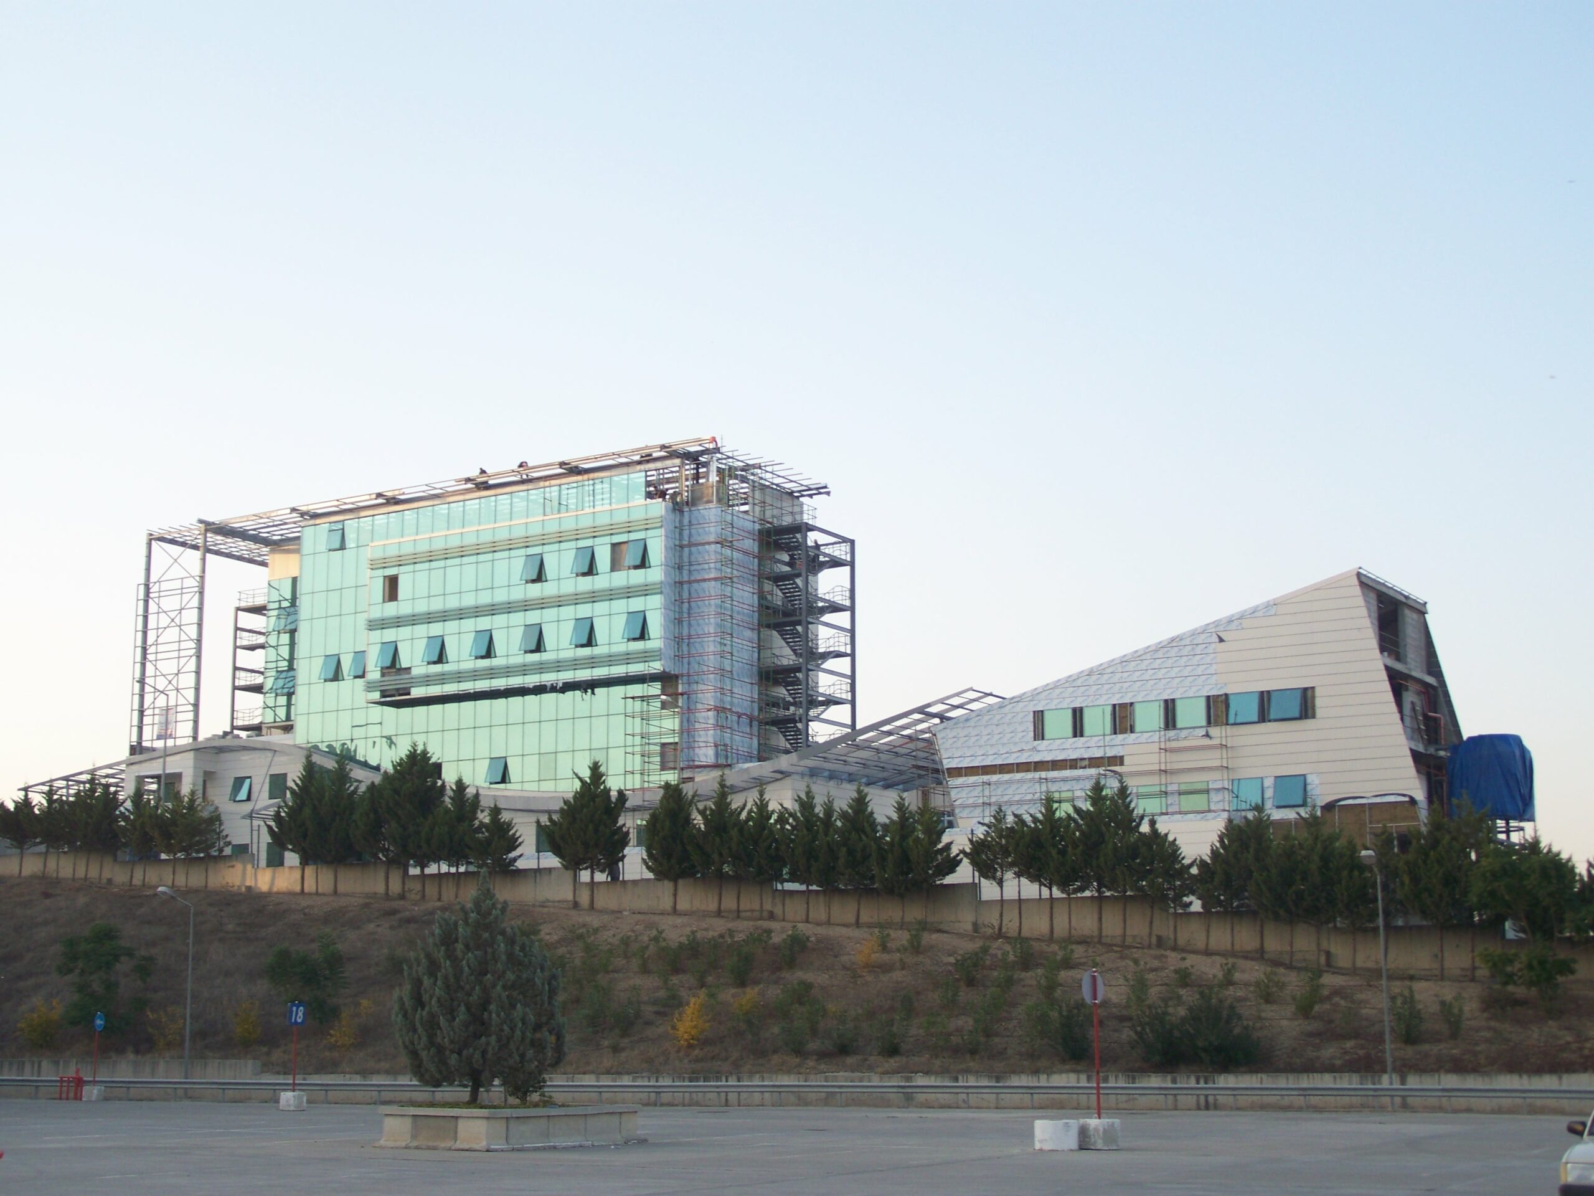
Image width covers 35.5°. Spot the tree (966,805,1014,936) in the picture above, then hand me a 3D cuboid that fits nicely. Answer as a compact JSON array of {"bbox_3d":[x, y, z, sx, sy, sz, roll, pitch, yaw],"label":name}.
[{"bbox_3d":[6.901,9.739,88.899,1.731,4.659,1.731,-1,-10,4],"label":"tree"}]

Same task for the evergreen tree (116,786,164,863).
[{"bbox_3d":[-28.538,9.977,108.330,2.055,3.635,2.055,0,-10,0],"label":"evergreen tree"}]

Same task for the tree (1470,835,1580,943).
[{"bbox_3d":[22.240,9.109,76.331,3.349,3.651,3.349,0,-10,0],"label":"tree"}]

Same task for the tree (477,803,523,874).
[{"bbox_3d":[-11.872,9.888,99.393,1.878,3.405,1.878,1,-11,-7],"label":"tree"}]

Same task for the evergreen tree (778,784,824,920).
[{"bbox_3d":[0.162,9.407,92.207,1.755,5.115,1.755,0,-10,0],"label":"evergreen tree"}]

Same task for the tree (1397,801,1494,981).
[{"bbox_3d":[20.498,9.275,78.793,3.078,5.576,3.078,0,-10,0],"label":"tree"}]

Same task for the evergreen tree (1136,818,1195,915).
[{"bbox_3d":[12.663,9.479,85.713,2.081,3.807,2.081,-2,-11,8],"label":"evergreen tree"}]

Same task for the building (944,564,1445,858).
[{"bbox_3d":[18.699,7.470,112.899,22.890,14.442,9.328,-6,-12,30],"label":"building"}]

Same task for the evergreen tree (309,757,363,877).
[{"bbox_3d":[-19.488,9.493,105.175,2.265,5.689,2.265,0,-10,0],"label":"evergreen tree"}]

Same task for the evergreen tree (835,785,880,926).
[{"bbox_3d":[2.207,9.383,90.860,1.729,5.176,1.729,0,-10,0],"label":"evergreen tree"}]

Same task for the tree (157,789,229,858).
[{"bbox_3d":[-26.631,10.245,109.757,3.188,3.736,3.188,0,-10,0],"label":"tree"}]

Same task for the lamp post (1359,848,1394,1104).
[{"bbox_3d":[16.638,10.852,70.671,0.400,7.242,2.100,-4,-11,21],"label":"lamp post"}]

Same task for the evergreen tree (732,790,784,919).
[{"bbox_3d":[-1.501,9.591,93.640,1.922,4.797,1.922,0,-10,-1],"label":"evergreen tree"}]

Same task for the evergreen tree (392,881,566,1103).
[{"bbox_3d":[-5.664,7.000,44.264,3.078,3.942,2.924,1,-11,-7],"label":"evergreen tree"}]

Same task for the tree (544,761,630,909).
[{"bbox_3d":[-8.051,9.073,95.516,3.283,5.689,3.283,0,-10,0],"label":"tree"}]

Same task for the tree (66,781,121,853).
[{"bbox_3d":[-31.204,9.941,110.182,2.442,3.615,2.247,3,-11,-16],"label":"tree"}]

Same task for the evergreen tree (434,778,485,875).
[{"bbox_3d":[-13.401,9.252,98.882,2.072,4.208,2.072,0,-10,0],"label":"evergreen tree"}]

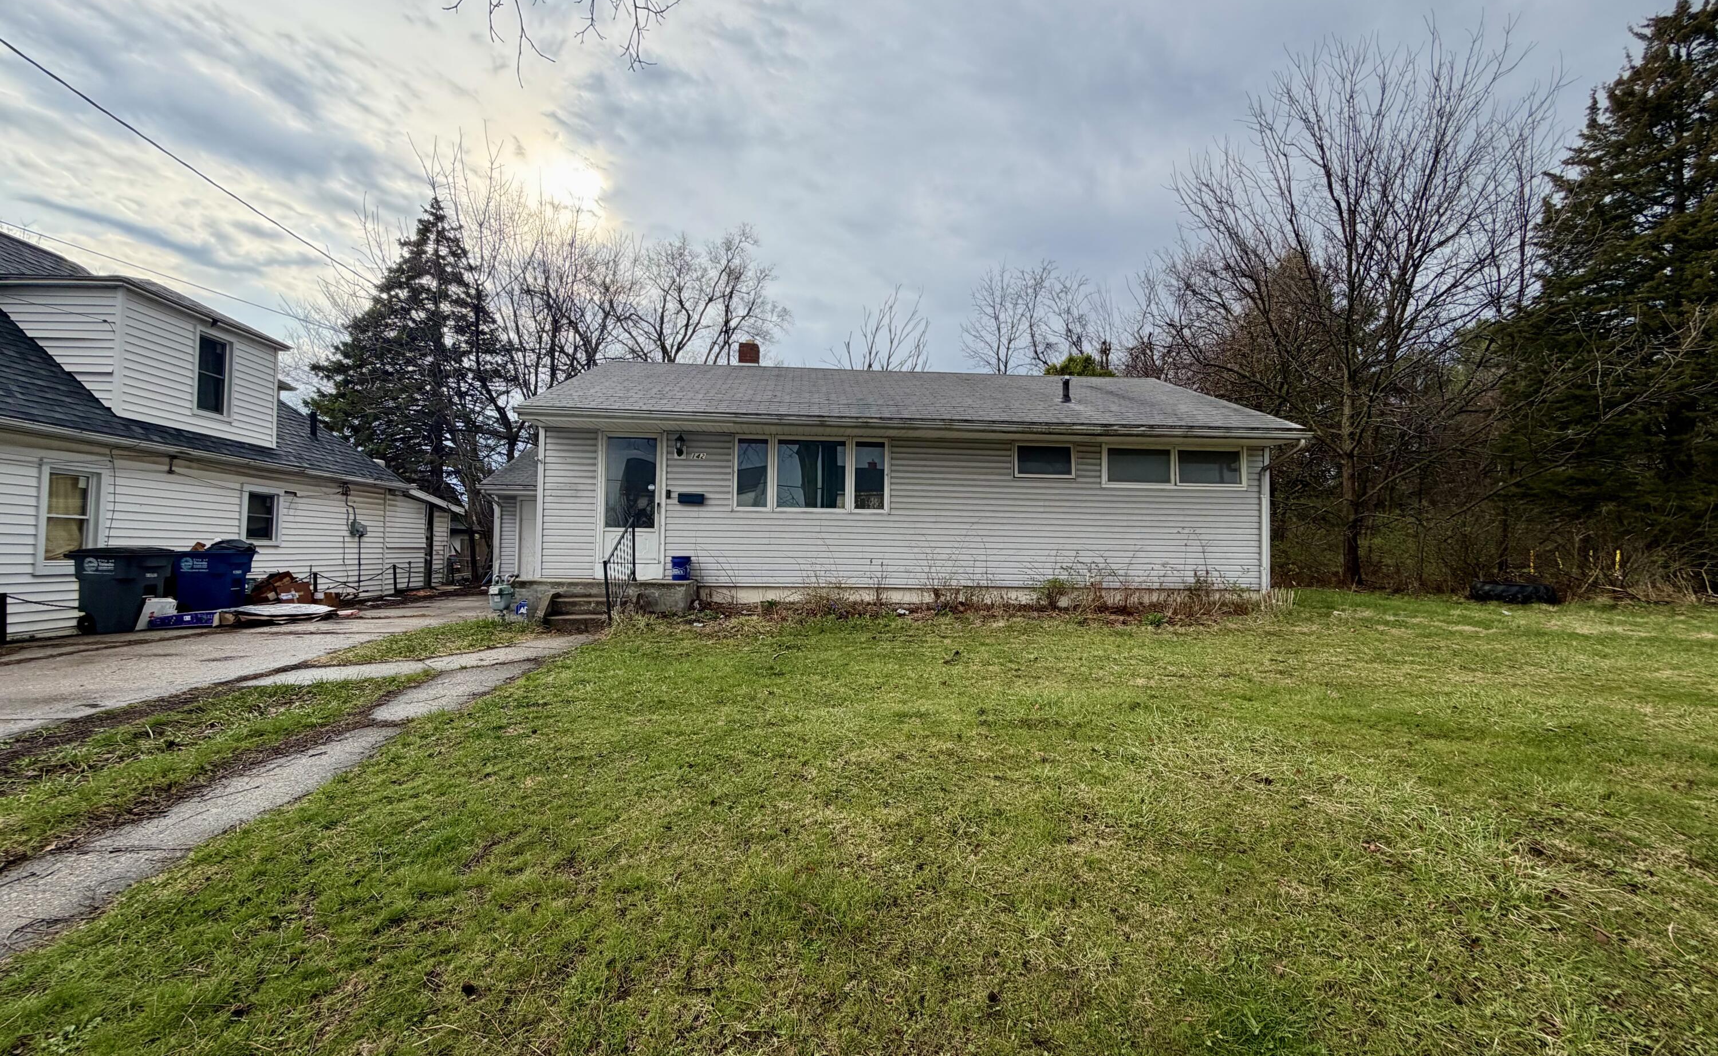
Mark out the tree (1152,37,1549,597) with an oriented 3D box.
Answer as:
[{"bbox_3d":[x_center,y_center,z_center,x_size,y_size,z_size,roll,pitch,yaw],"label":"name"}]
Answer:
[{"bbox_3d":[14.818,-6.220,20.746,11.500,15.900,11.000,1,-2,-5],"label":"tree"}]

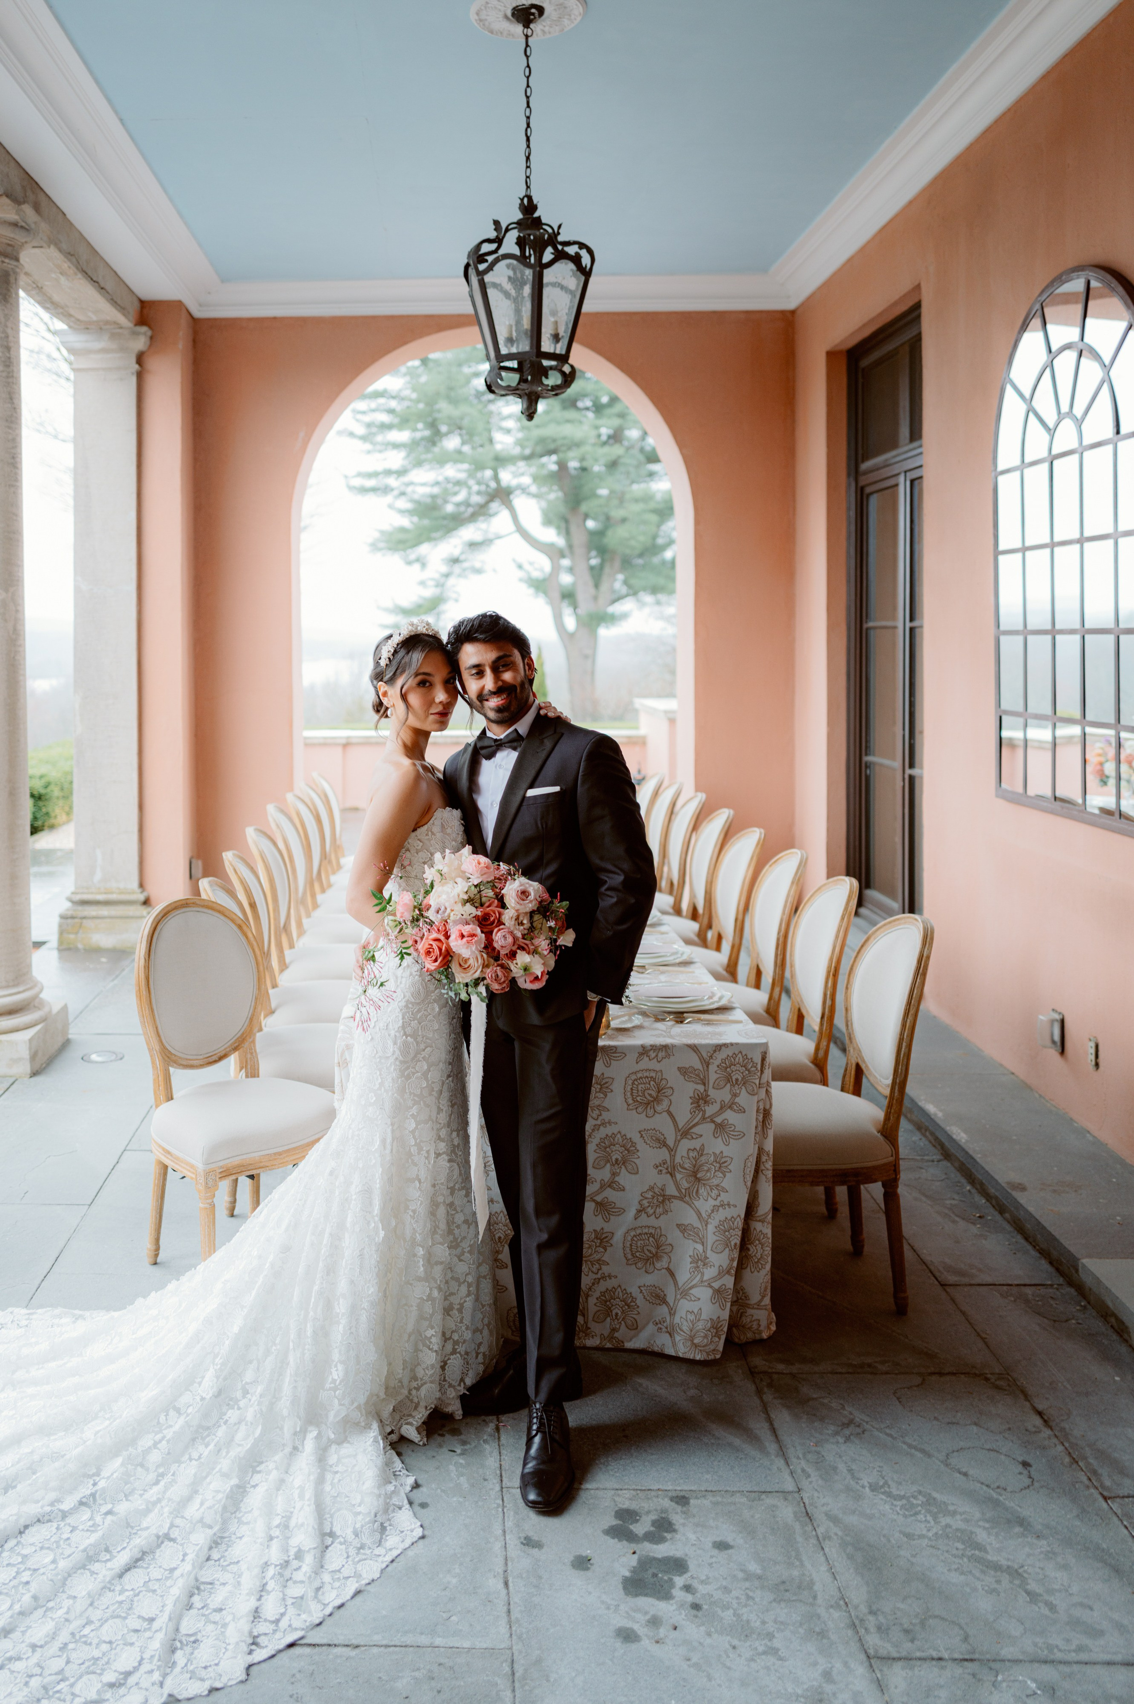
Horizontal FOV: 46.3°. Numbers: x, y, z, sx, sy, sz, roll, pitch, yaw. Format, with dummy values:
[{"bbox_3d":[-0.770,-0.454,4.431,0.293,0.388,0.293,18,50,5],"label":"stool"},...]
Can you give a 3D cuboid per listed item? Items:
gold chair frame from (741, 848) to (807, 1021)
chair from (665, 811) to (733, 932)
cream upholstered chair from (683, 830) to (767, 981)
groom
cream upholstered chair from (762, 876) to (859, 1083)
[{"bbox_3d":[0.545,0.478,4.792,0.570,0.970,0.500,-1,7,-6],"label":"gold chair frame"},{"bbox_3d":[0.440,0.304,5.740,0.570,0.980,0.500,0,6,-3],"label":"chair"},{"bbox_3d":[0.477,0.392,5.346,0.570,0.970,0.500,-1,7,-6],"label":"cream upholstered chair"},{"bbox_3d":[-0.037,0.435,2.820,0.500,1.770,0.400,1,7,12],"label":"groom"},{"bbox_3d":[0.613,0.565,4.249,0.570,0.970,0.500,-1,7,-6],"label":"cream upholstered chair"}]

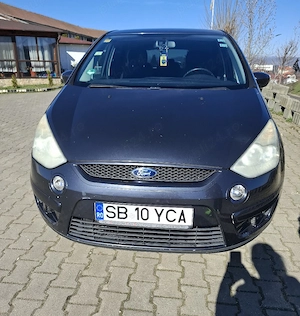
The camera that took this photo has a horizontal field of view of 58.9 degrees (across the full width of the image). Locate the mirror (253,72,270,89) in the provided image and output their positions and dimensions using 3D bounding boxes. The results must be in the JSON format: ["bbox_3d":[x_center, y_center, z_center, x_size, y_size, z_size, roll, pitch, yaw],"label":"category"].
[{"bbox_3d":[1.092,-0.773,2.660,0.240,0.165,0.150,2,18,5],"label":"mirror"}]

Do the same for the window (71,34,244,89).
[{"bbox_3d":[0.116,-0.928,2.504,1.500,0.170,1.070,2,49,5],"label":"window"}]

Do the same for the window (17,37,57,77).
[{"bbox_3d":[-6.569,-5.868,15.466,2.160,2.210,0.150,-7,20,-23],"label":"window"}]

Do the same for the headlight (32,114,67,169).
[{"bbox_3d":[-0.628,-0.121,1.726,0.390,0.290,0.540,2,18,5],"label":"headlight"}]

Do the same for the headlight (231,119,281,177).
[{"bbox_3d":[0.646,-0.068,1.616,0.390,0.290,0.540,2,18,5],"label":"headlight"}]

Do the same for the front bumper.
[{"bbox_3d":[-0.009,0.213,1.616,1.800,0.510,0.550,2,18,5],"label":"front bumper"}]

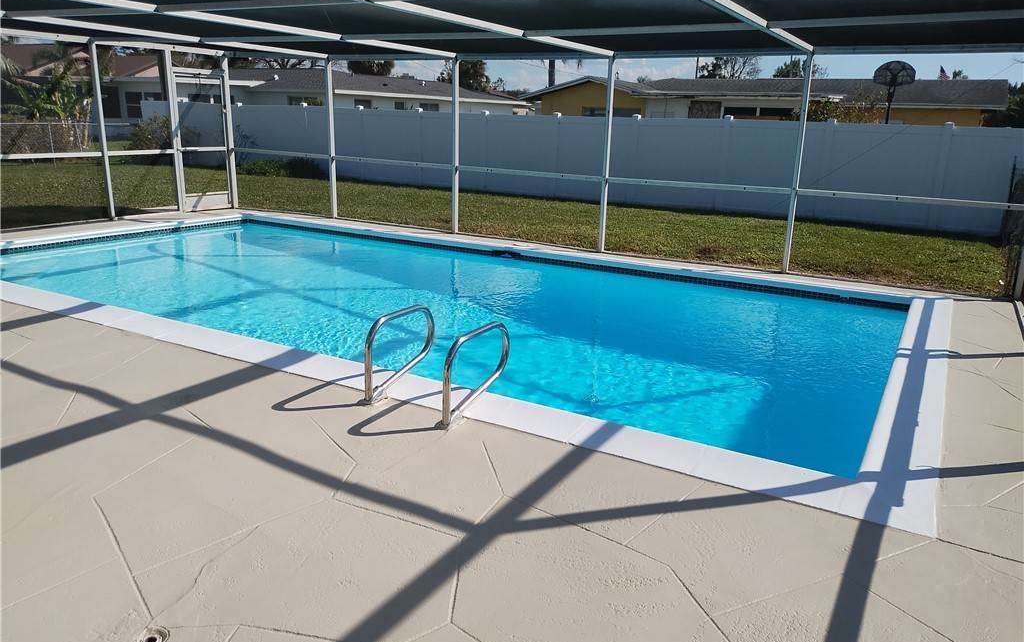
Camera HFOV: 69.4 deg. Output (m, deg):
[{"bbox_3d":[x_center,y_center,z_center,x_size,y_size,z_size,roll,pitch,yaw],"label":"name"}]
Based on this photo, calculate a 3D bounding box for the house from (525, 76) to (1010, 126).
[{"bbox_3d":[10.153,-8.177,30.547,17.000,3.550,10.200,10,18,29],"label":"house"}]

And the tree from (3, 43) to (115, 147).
[{"bbox_3d":[-15.636,-7.768,25.481,3.300,3.700,3.200,-7,18,-30],"label":"tree"}]

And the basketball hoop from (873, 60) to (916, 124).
[{"bbox_3d":[10.991,-5.692,21.570,1.120,3.550,1.250,10,17,27],"label":"basketball hoop"}]

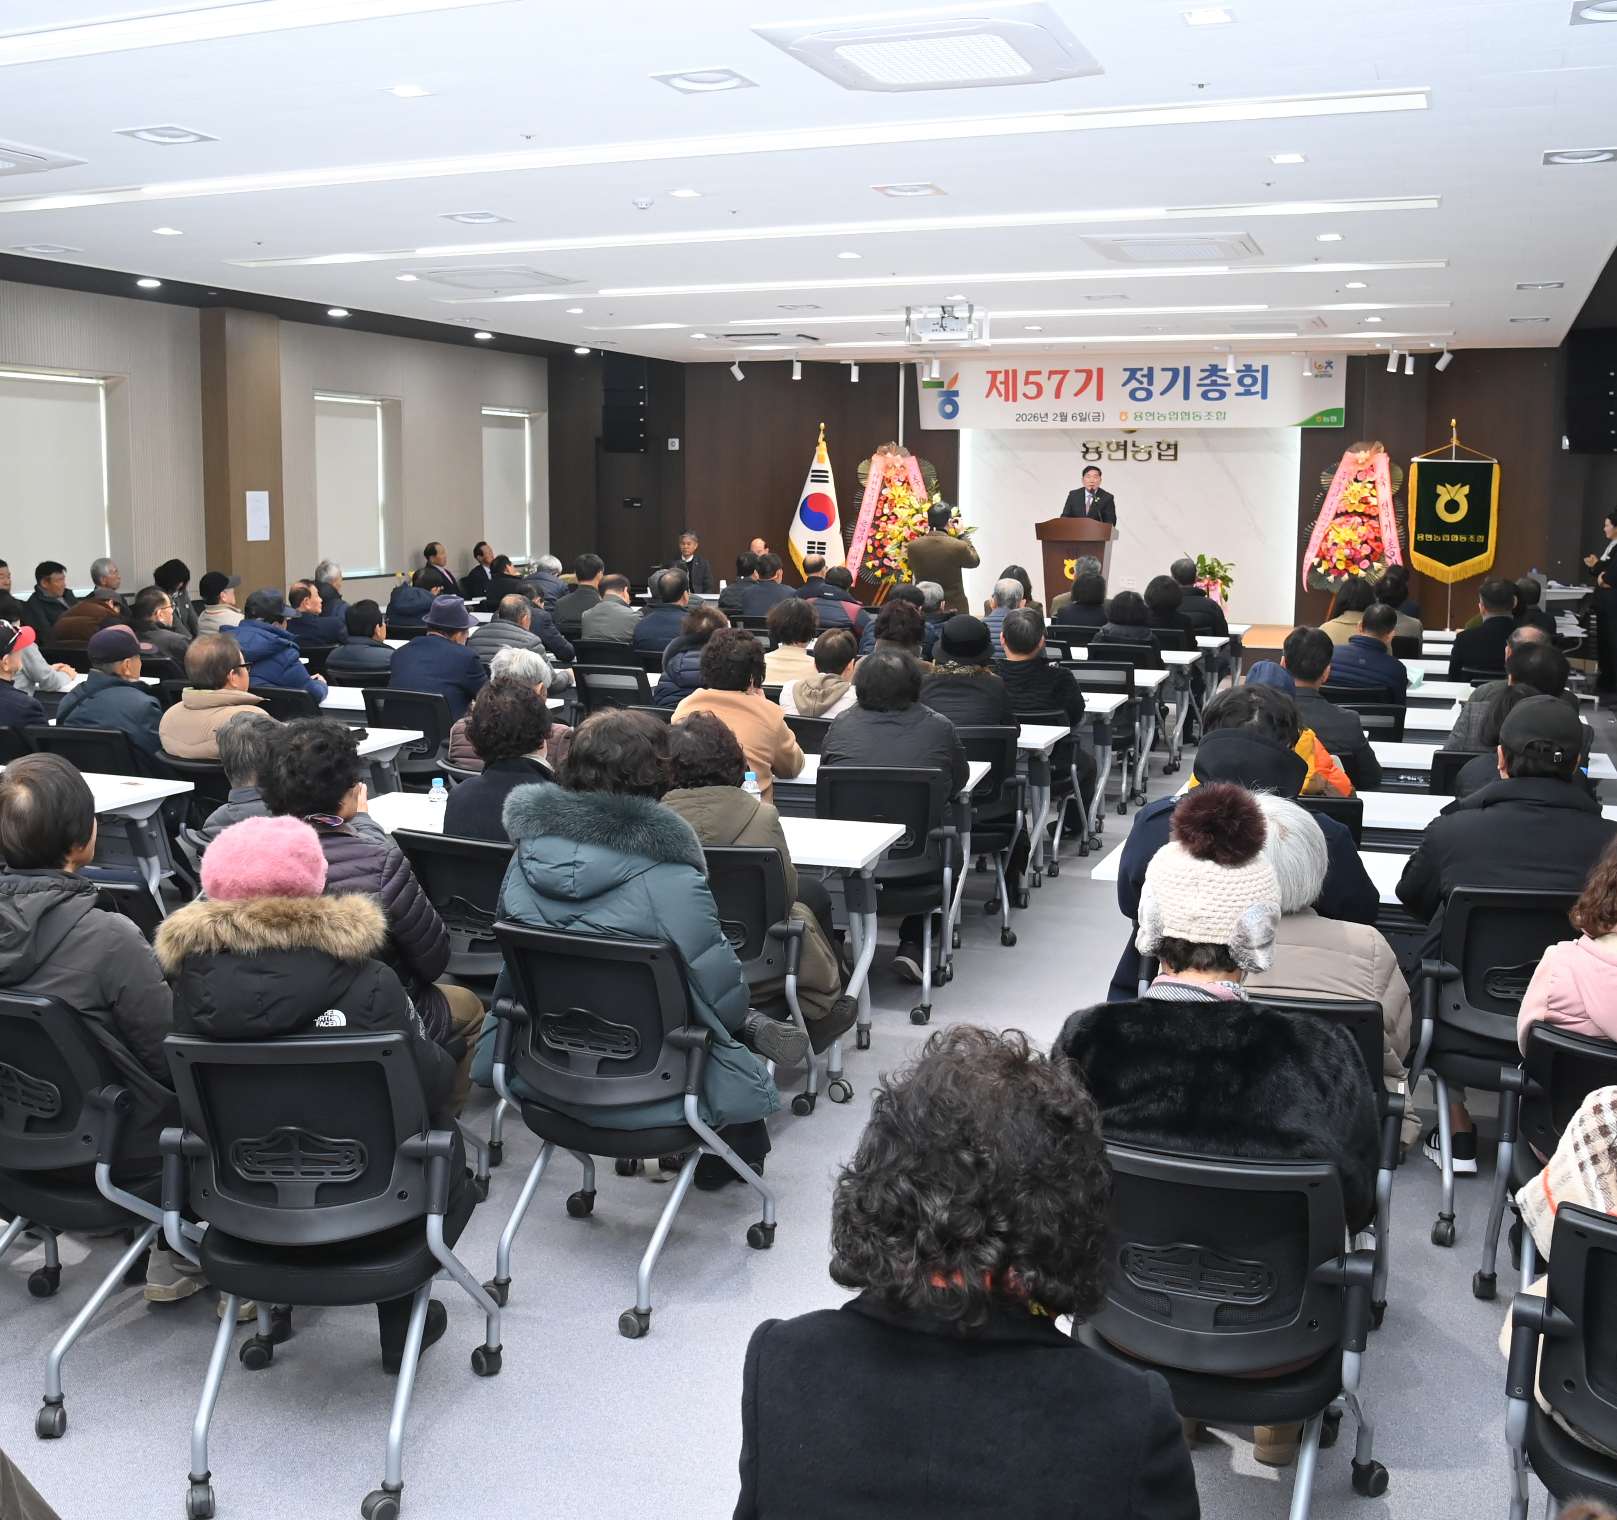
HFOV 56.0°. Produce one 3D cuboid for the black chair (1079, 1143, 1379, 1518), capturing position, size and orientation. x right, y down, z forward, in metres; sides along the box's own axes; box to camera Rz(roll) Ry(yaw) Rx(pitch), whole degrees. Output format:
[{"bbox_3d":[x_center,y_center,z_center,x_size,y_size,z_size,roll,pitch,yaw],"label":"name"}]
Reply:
[{"bbox_3d":[0.646,0.938,2.510,0.550,0.840,0.570,5,11,23],"label":"black chair"}]

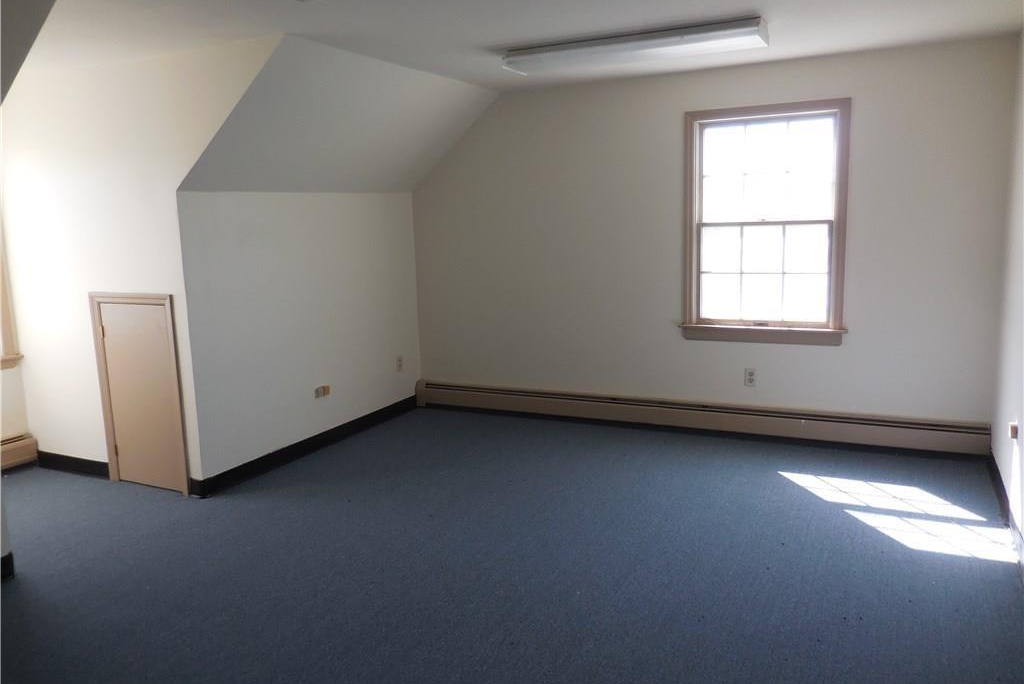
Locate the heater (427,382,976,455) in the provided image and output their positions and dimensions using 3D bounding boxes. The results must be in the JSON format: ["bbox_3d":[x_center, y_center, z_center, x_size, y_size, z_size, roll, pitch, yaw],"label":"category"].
[{"bbox_3d":[1.006,0.474,5.002,3.794,0.205,0.065,2,11,24],"label":"heater"}]

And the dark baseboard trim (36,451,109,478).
[{"bbox_3d":[-2.664,0.740,4.476,0.678,0.100,0.020,3,11,27],"label":"dark baseboard trim"}]

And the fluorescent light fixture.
[{"bbox_3d":[0.590,-1.467,3.709,1.282,0.075,0.317,3,11,27],"label":"fluorescent light fixture"}]

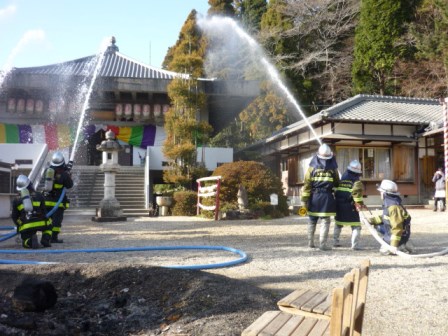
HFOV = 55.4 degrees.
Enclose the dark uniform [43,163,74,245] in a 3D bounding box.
[{"bbox_3d":[-3.119,0.679,8.037,0.470,1.480,0.440,-1,-1,25],"label":"dark uniform"}]

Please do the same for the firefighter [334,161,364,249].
[{"bbox_3d":[2.189,0.626,7.438,0.520,1.560,0.420,-1,-1,28],"label":"firefighter"}]

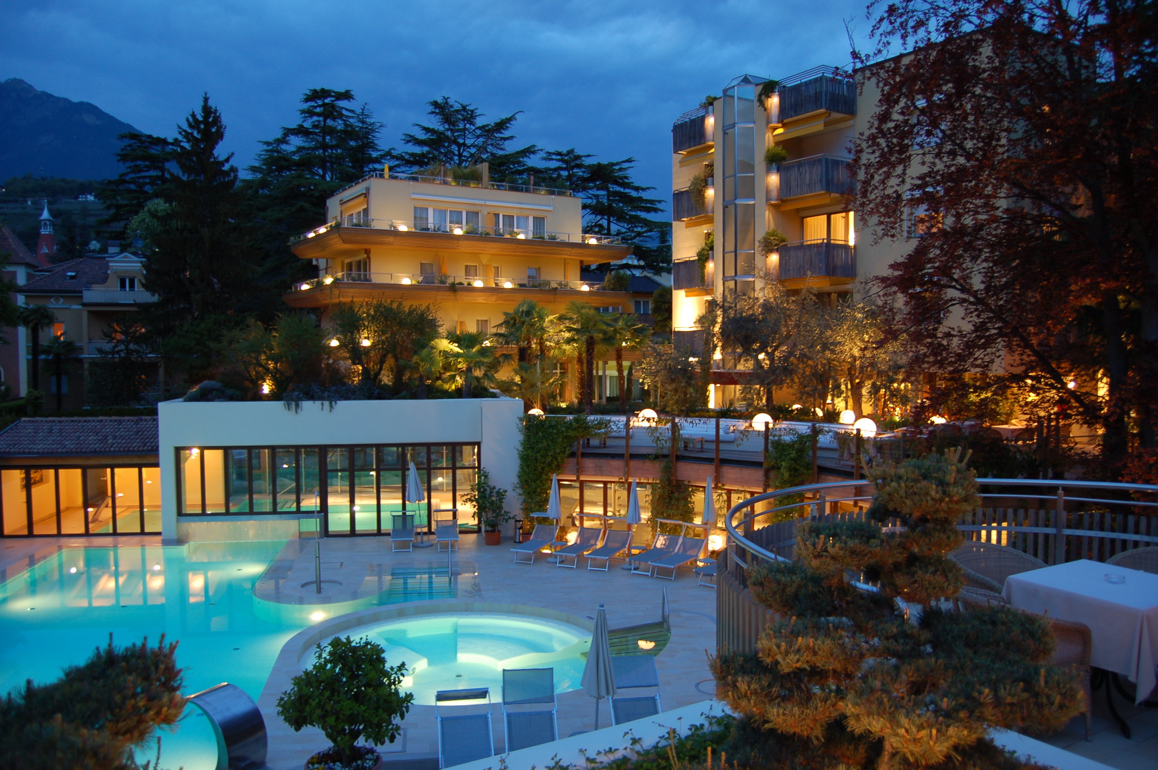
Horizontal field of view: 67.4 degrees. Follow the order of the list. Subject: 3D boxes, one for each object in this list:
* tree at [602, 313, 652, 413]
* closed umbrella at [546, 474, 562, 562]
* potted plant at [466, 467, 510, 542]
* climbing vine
[{"bbox_3d":[1.930,-0.871,35.089,1.950,4.100,1.950,0,3,0],"label":"tree"},{"bbox_3d":[-0.665,3.720,24.358,0.500,2.440,0.500,0,3,0],"label":"closed umbrella"},{"bbox_3d":[-2.744,3.691,26.451,1.400,2.320,1.250,-1,3,-7],"label":"potted plant"},{"bbox_3d":[-0.572,2.566,26.754,2.800,3.300,0.900,0,3,12],"label":"climbing vine"}]

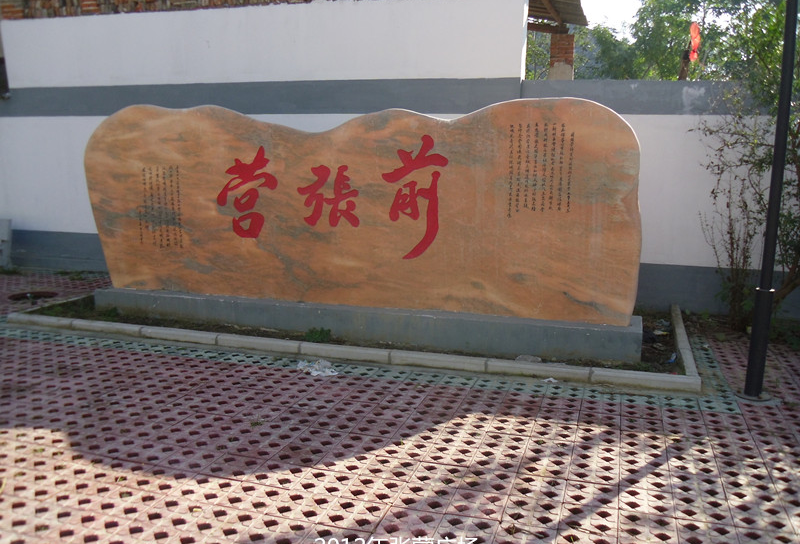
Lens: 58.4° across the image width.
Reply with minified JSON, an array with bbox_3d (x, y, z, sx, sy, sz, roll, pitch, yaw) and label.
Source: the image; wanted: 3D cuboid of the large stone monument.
[{"bbox_3d":[-0.590,-0.520,6.600,5.400,2.060,0.590,4,10,17],"label":"large stone monument"}]

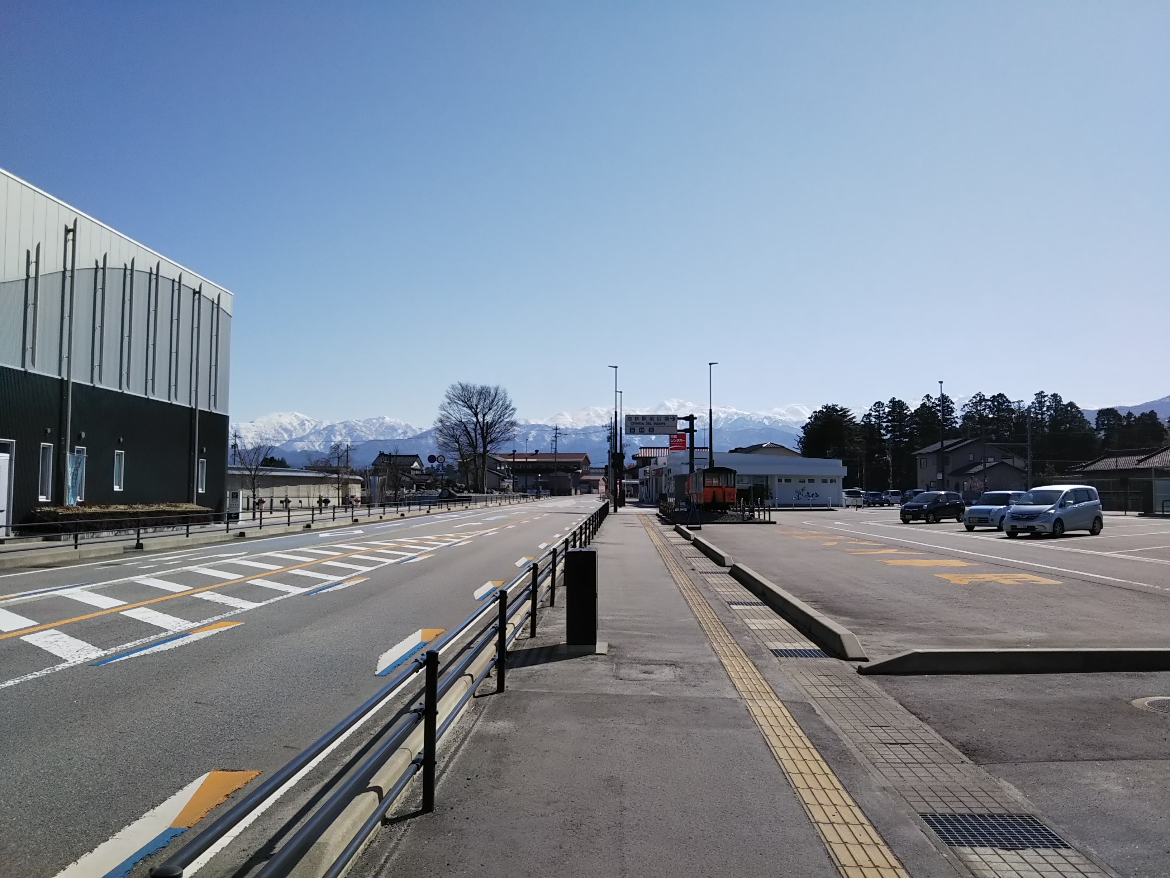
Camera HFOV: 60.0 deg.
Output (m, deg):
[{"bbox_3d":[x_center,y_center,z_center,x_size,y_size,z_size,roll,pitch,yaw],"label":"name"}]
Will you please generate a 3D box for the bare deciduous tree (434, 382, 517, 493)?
[{"bbox_3d":[-13.200,0.000,122.000,9.600,13.400,9.600,0,-3,0],"label":"bare deciduous tree"}]

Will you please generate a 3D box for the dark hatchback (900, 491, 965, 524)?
[{"bbox_3d":[16.667,3.270,48.400,3.395,1.500,1.475,2,-3,-34],"label":"dark hatchback"}]

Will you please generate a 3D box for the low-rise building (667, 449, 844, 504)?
[{"bbox_3d":[14.600,3.770,90.600,15.000,4.700,8.500,1,-4,-13],"label":"low-rise building"}]

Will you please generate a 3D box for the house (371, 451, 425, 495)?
[{"bbox_3d":[-33.200,6.466,180.000,8.800,7.600,8.300,0,-3,0],"label":"house"}]

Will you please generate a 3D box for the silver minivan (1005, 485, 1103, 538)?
[{"bbox_3d":[16.000,2.460,34.700,4.220,1.730,1.700,3,-5,-40],"label":"silver minivan"}]

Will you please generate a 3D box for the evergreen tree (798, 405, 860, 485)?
[{"bbox_3d":[31.000,1.750,128.000,7.500,12.500,7.500,0,-3,0],"label":"evergreen tree"}]

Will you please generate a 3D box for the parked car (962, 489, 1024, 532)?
[{"bbox_3d":[16.400,2.800,39.800,3.450,1.550,1.500,3,-5,-40],"label":"parked car"}]

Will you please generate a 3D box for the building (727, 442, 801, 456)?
[{"bbox_3d":[23.300,4.300,132.000,11.000,7.600,10.000,1,-4,-6],"label":"building"}]

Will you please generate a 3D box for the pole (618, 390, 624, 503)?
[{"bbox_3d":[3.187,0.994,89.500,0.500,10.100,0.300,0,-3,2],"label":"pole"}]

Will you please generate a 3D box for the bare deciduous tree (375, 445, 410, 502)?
[{"bbox_3d":[-16.500,3.100,87.000,3.100,5.200,3.100,0,-3,0],"label":"bare deciduous tree"}]

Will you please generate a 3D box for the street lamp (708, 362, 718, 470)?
[{"bbox_3d":[8.626,-0.043,68.200,0.700,10.100,0.300,0,-3,2],"label":"street lamp"}]

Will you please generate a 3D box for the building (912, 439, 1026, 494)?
[{"bbox_3d":[44.000,3.777,115.000,9.300,7.500,13.500,0,-3,0],"label":"building"}]

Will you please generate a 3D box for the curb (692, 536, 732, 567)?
[{"bbox_3d":[3.310,2.907,26.600,0.220,0.210,8.900,0,-3,2],"label":"curb"}]

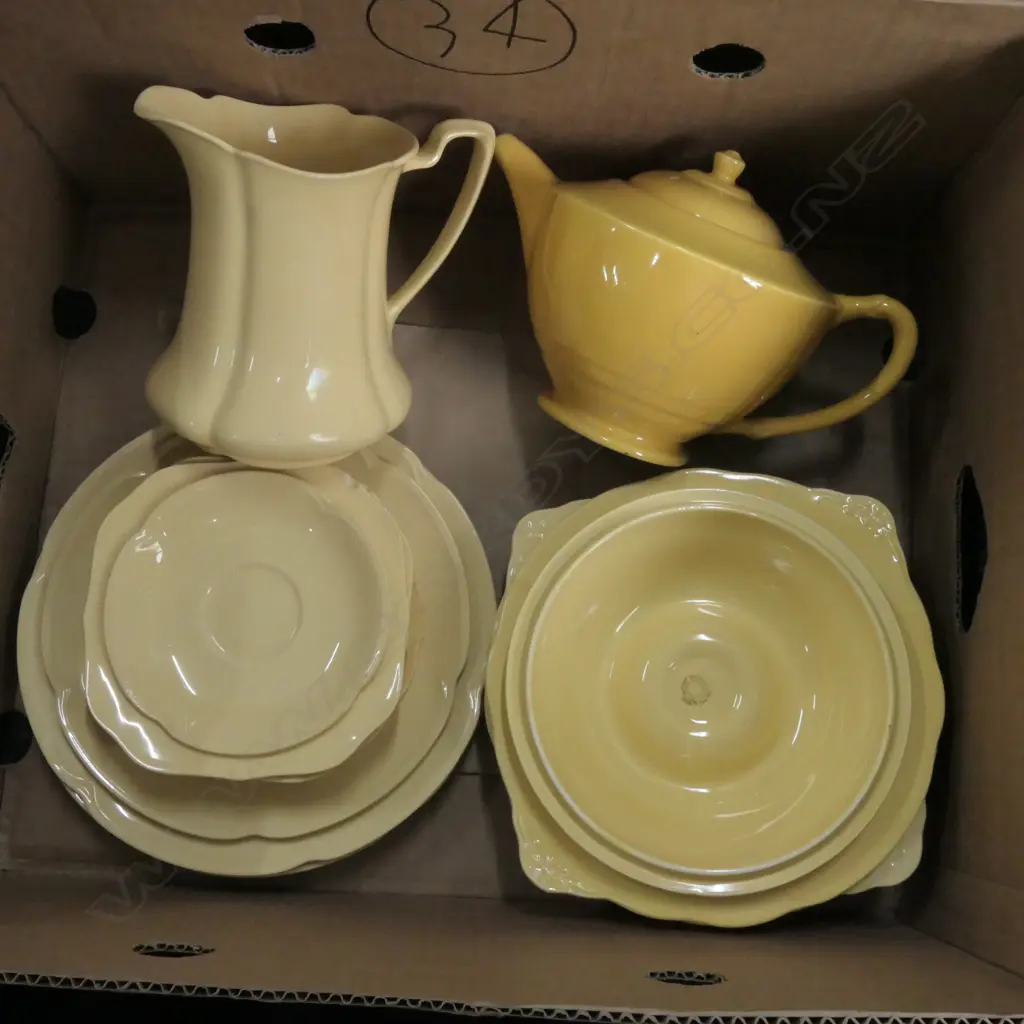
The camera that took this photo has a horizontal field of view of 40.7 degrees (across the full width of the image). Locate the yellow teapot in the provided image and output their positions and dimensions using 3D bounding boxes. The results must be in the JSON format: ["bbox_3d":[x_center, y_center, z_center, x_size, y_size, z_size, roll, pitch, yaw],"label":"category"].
[{"bbox_3d":[0.091,-0.112,0.745,0.248,0.120,0.163,22,110,-1],"label":"yellow teapot"}]

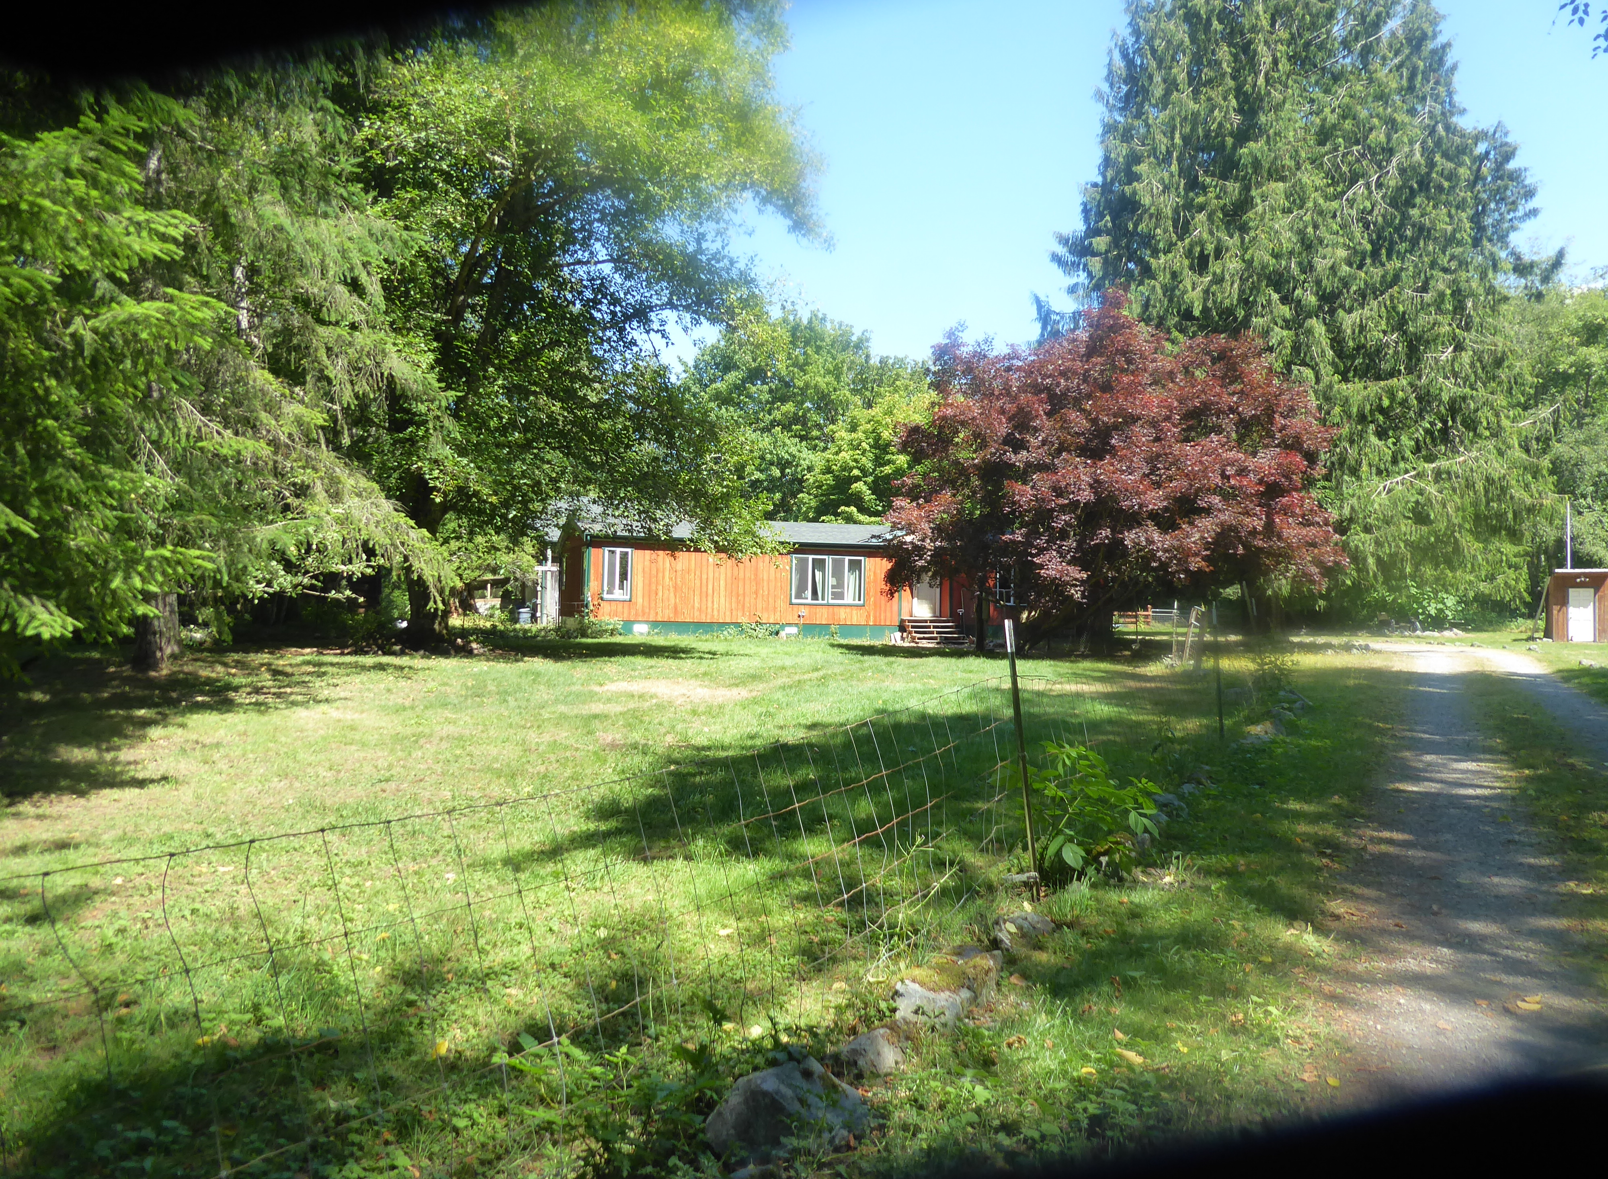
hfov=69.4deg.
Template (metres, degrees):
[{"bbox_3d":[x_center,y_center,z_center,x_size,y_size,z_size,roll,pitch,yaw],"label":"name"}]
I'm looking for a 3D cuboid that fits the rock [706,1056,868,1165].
[{"bbox_3d":[-0.045,1.310,3.020,0.420,0.220,0.330,1,0,0],"label":"rock"}]

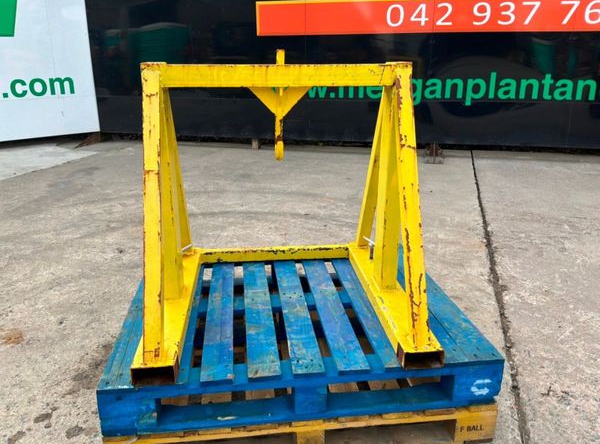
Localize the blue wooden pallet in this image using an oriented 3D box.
[{"bbox_3d":[-0.032,0.360,1.911,1.200,0.161,1.000,-2,19,-7],"label":"blue wooden pallet"}]

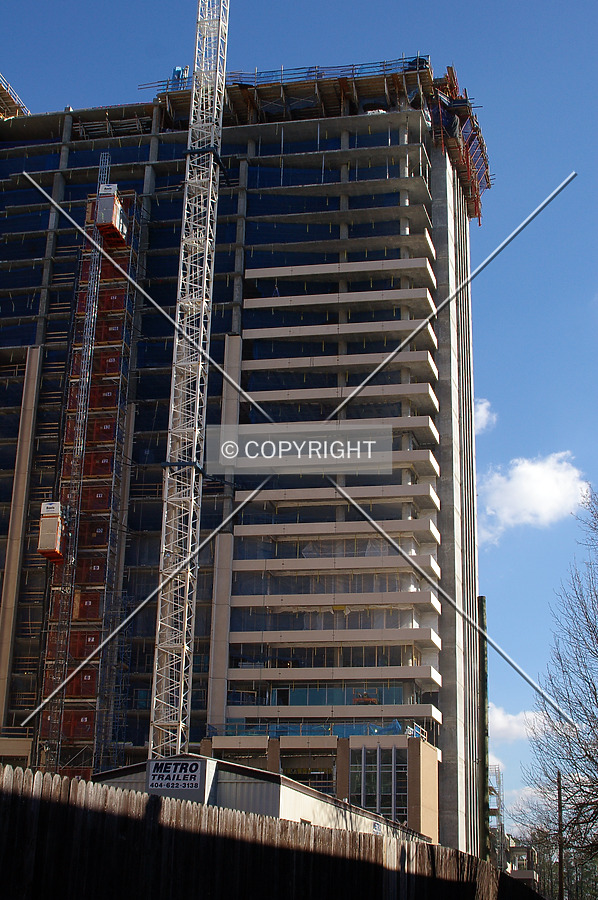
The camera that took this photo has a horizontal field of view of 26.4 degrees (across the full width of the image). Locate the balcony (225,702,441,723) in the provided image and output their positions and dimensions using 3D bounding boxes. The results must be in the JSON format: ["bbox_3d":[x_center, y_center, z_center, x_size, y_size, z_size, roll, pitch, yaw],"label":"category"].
[{"bbox_3d":[2.920,21.367,102.543,16.993,0.909,4.323,-2,-20,10],"label":"balcony"}]

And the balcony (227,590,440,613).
[{"bbox_3d":[3.143,12.990,106.717,17.116,0.921,4.493,-2,-21,10],"label":"balcony"}]

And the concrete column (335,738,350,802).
[{"bbox_3d":[3.367,24.983,94.564,0.930,6.800,0.900,-2,-20,10],"label":"concrete column"}]

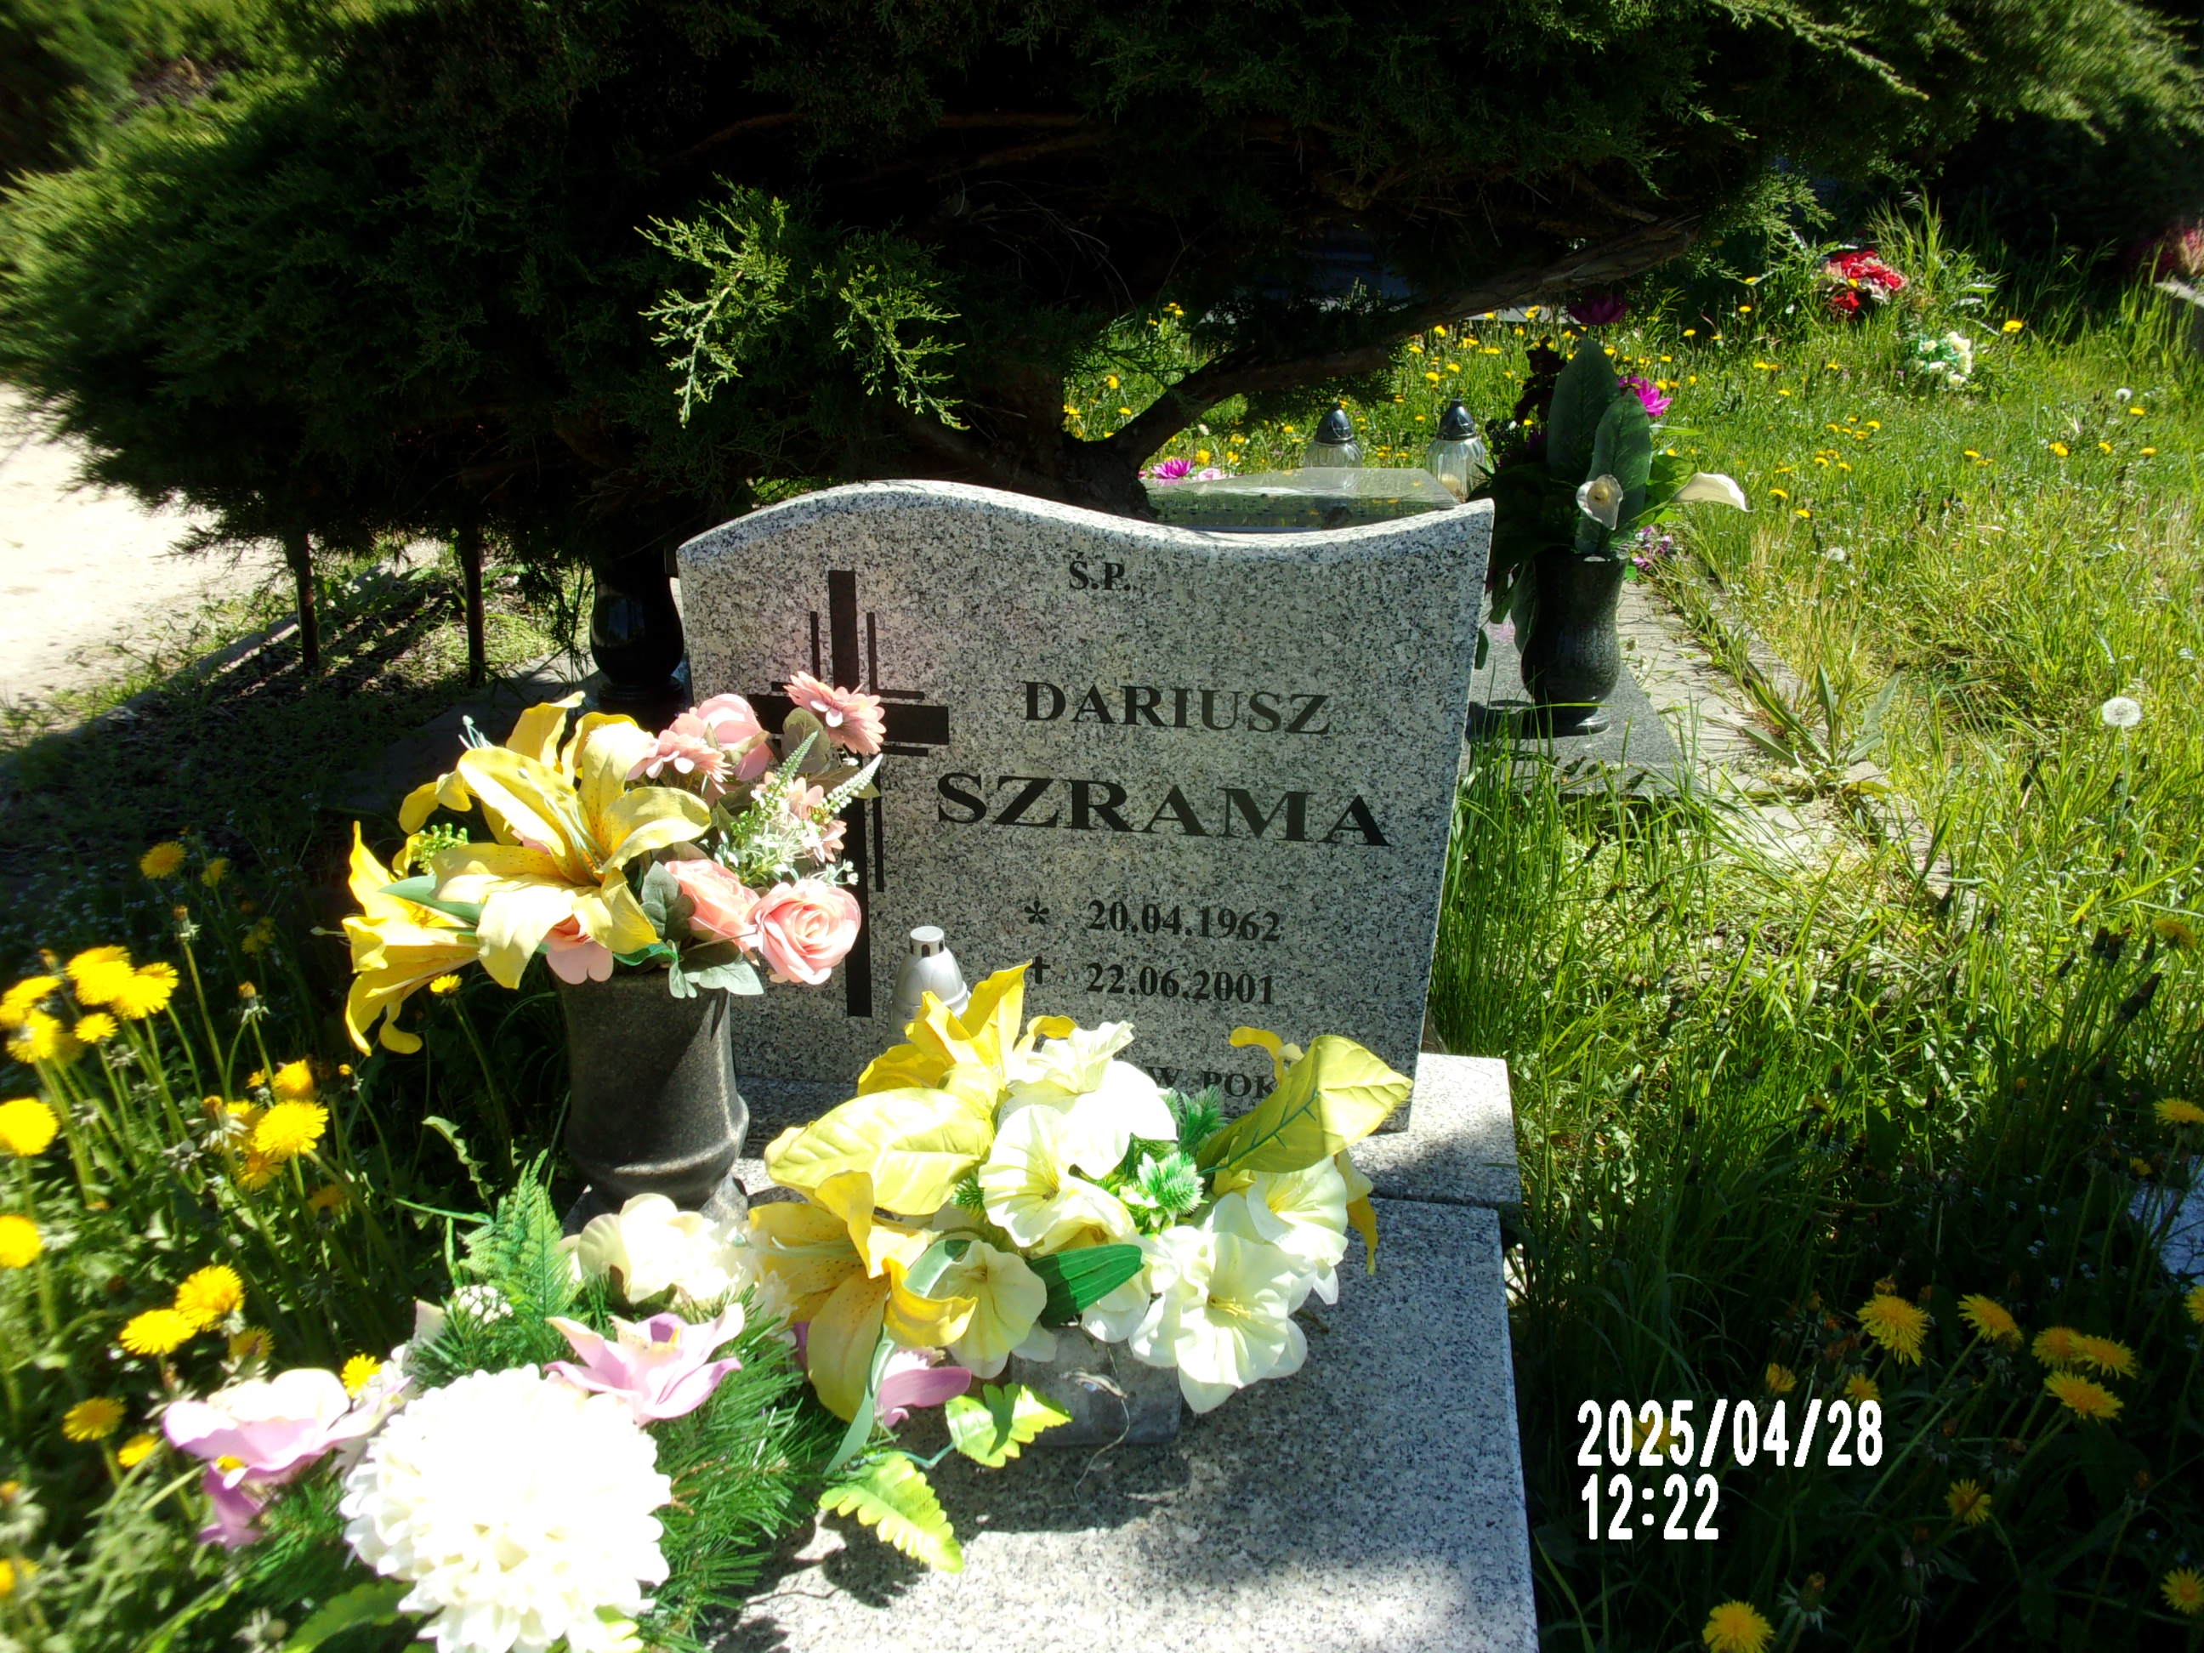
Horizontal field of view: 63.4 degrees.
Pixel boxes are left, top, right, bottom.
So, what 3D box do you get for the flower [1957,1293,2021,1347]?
[{"bbox_3d":[0.581,0.324,1.170,0.041,0.020,0.041,21,25,-1],"label":"flower"}]

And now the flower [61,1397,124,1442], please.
[{"bbox_3d":[-0.633,0.372,1.120,0.039,0.022,0.039,4,45,5],"label":"flower"}]

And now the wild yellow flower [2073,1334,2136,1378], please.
[{"bbox_3d":[0.658,0.347,1.170,0.042,0.022,0.042,4,45,5],"label":"wild yellow flower"}]

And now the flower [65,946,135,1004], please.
[{"bbox_3d":[-0.673,0.100,1.200,0.042,0.027,0.042,2,35,8],"label":"flower"}]

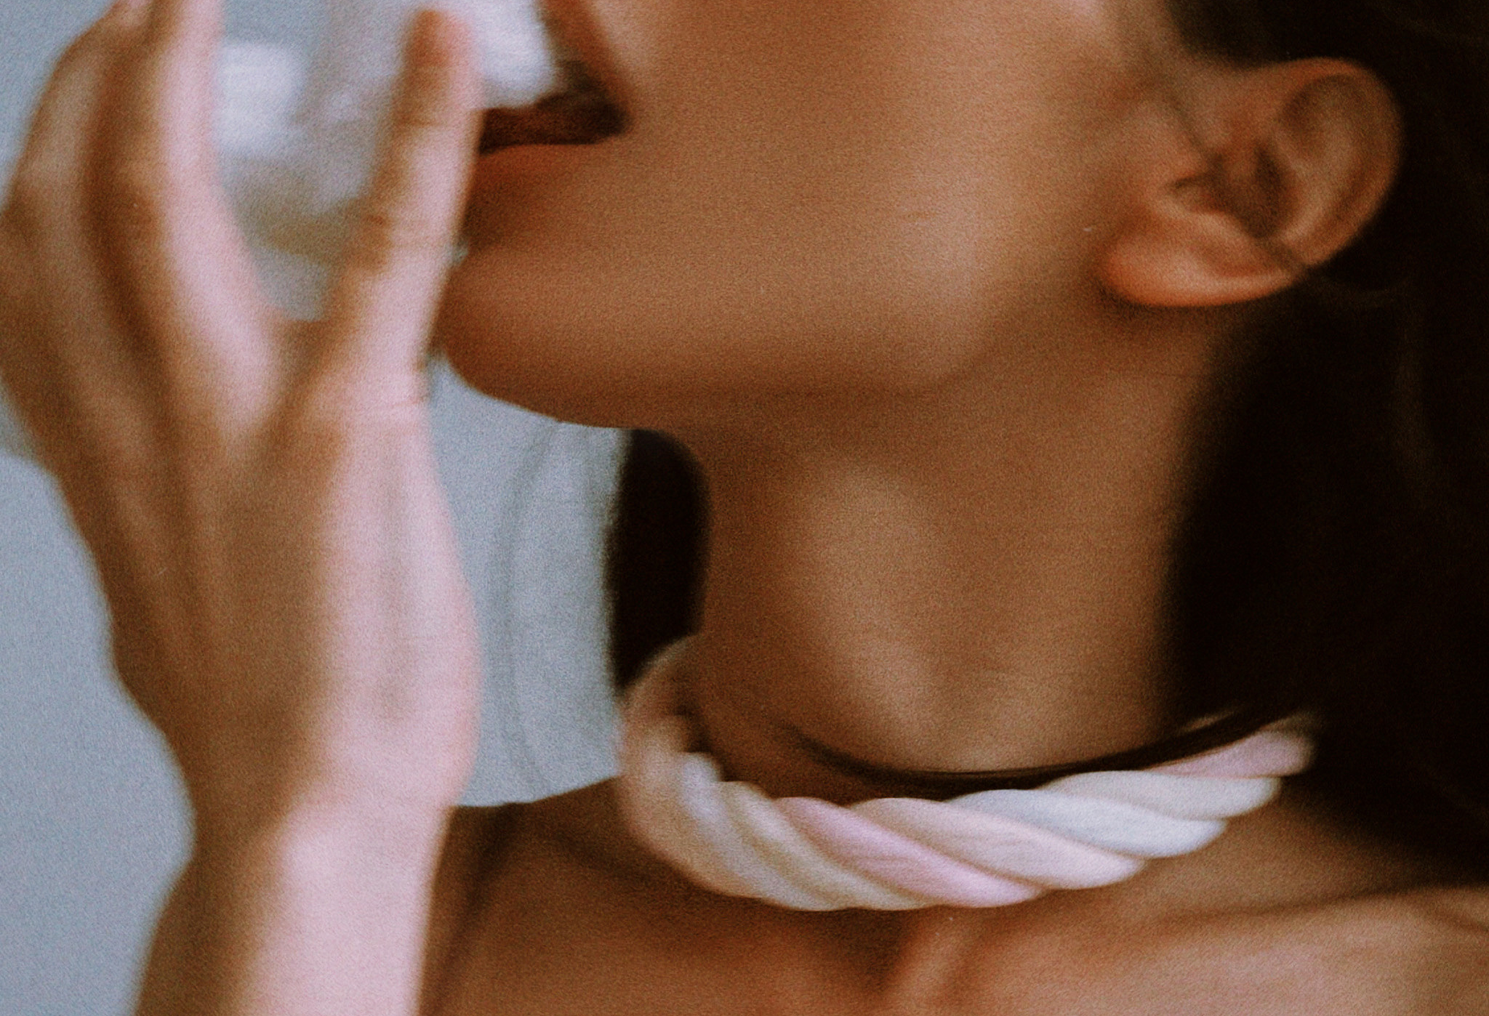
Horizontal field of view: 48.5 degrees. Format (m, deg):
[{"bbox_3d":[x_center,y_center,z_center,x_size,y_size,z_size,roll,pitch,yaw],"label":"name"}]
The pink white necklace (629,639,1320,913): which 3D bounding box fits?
[{"bbox_3d":[0.049,0.044,0.372,0.161,0.034,0.155,-2,18,16],"label":"pink white necklace"}]

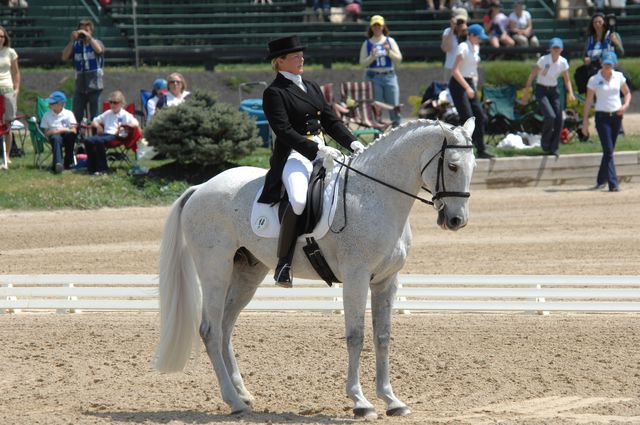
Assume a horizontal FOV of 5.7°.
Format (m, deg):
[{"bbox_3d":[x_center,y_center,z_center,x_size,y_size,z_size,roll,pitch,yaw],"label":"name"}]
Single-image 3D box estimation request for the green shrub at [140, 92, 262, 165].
[{"bbox_3d":[-1.403,-1.000,77.000,1.420,0.940,1.350,0,3,0],"label":"green shrub"}]

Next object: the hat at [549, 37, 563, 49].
[{"bbox_3d":[2.948,-2.102,79.500,0.175,0.150,0.260,0,2,-12],"label":"hat"}]

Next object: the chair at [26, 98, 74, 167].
[{"bbox_3d":[-3.243,-0.970,77.500,0.680,0.870,0.570,-1,3,-12],"label":"chair"}]

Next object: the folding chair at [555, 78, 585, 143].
[{"bbox_3d":[3.268,-1.367,86.500,0.760,0.850,0.620,-1,2,-22],"label":"folding chair"}]

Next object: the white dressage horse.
[{"bbox_3d":[-0.036,0.354,41.850,2.420,1.950,0.660,1,3,30],"label":"white dressage horse"}]

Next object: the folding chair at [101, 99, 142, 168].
[{"bbox_3d":[-2.495,-0.964,78.000,0.720,0.820,0.580,1,3,27],"label":"folding chair"}]

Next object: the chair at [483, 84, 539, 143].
[{"bbox_3d":[2.568,-1.298,85.500,0.740,0.800,0.600,-1,3,-27],"label":"chair"}]

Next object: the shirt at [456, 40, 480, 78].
[{"bbox_3d":[1.828,-1.884,78.700,0.260,0.480,0.380,11,2,31],"label":"shirt"}]

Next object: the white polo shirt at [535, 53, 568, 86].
[{"bbox_3d":[2.869,-1.760,79.200,0.430,0.410,0.260,9,8,6],"label":"white polo shirt"}]

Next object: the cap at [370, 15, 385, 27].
[{"bbox_3d":[0.832,-2.771,92.500,0.185,0.155,0.260,0,2,3],"label":"cap"}]

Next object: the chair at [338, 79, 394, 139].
[{"bbox_3d":[0.670,-1.353,86.500,0.660,0.860,0.680,-2,3,-38],"label":"chair"}]

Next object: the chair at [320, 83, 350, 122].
[{"bbox_3d":[0.115,-1.340,86.500,0.660,0.850,0.660,-1,3,-33],"label":"chair"}]

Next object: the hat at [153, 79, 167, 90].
[{"bbox_3d":[-1.996,-1.586,79.500,0.175,0.150,0.250,-2,3,-35],"label":"hat"}]

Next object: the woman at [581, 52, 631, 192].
[{"bbox_3d":[3.506,-1.111,78.500,0.600,1.700,0.500,0,2,-3],"label":"woman"}]

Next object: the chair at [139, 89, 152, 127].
[{"bbox_3d":[-1.996,-1.083,80.000,0.700,0.880,0.580,0,3,0],"label":"chair"}]

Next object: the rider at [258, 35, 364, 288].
[{"bbox_3d":[-0.053,-0.319,40.000,0.680,1.580,0.600,1,3,33],"label":"rider"}]

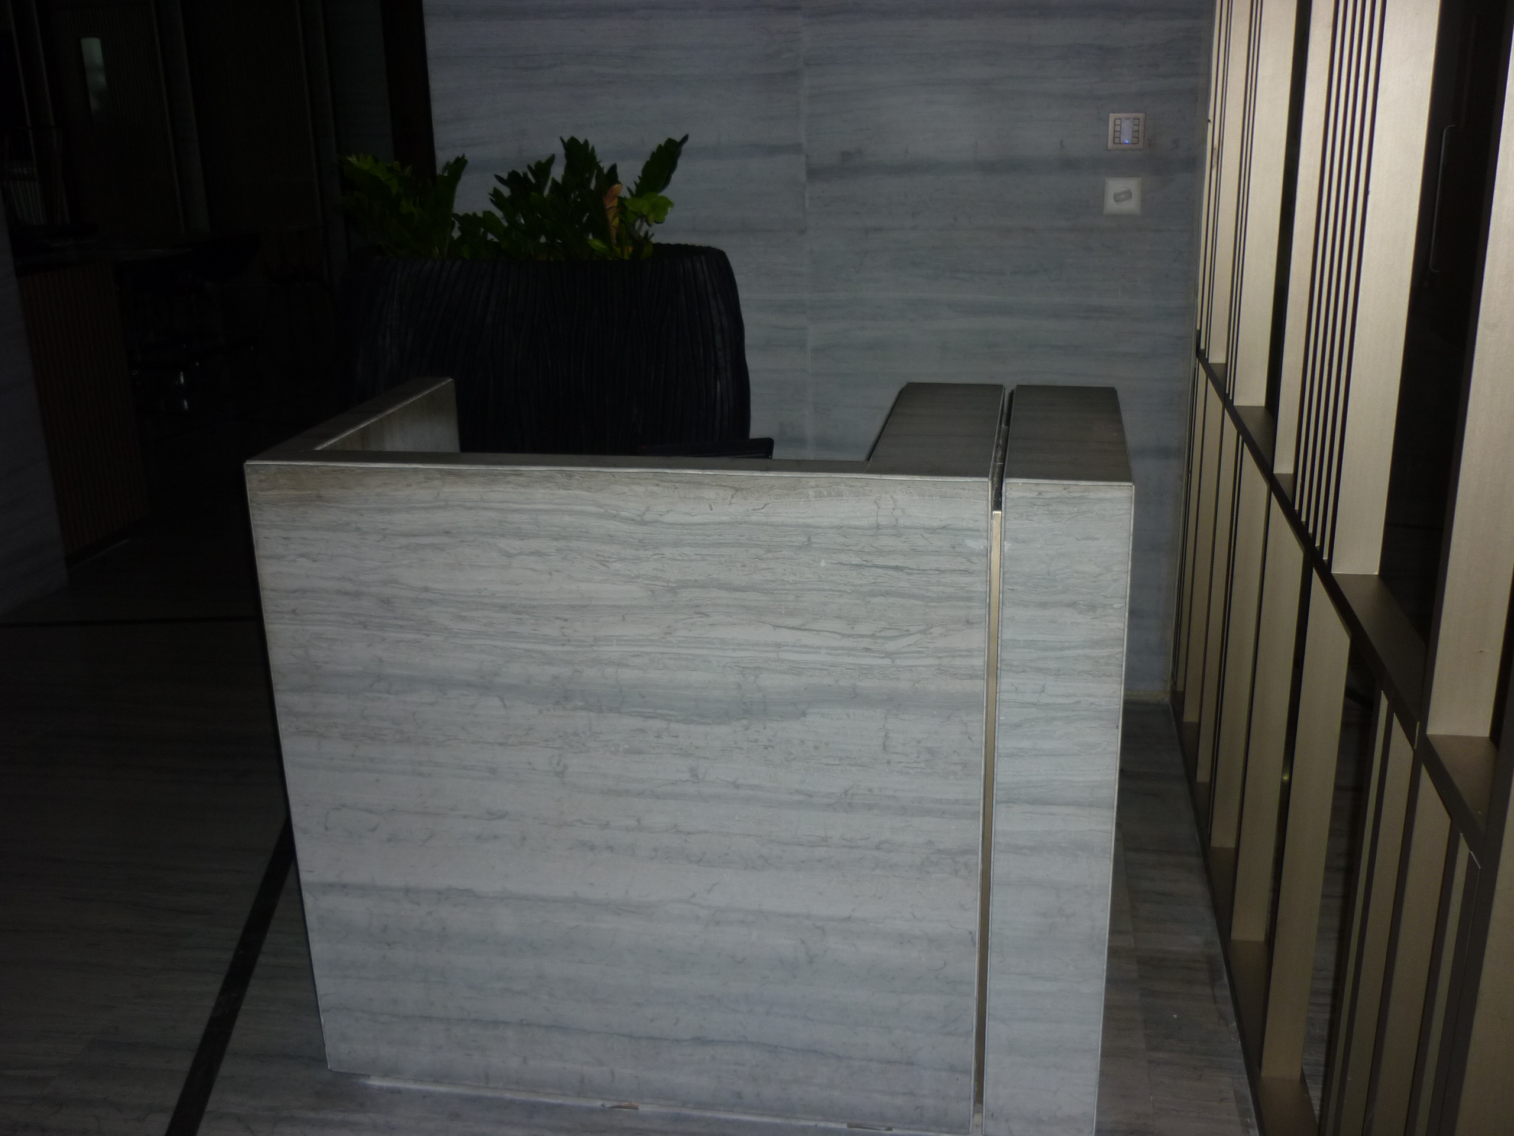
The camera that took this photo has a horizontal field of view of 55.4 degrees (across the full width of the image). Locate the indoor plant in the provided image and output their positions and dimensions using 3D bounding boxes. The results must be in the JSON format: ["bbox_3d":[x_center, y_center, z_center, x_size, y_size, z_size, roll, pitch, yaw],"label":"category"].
[{"bbox_3d":[-0.509,-0.262,3.519,1.020,1.510,0.580,2,18,11],"label":"indoor plant"}]

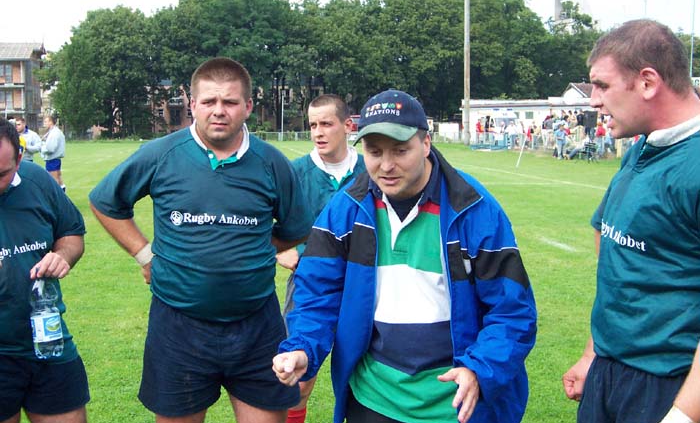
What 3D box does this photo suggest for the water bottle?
[{"bbox_3d":[-0.880,0.303,2.870,0.082,0.255,0.082,-8,5,-8],"label":"water bottle"}]

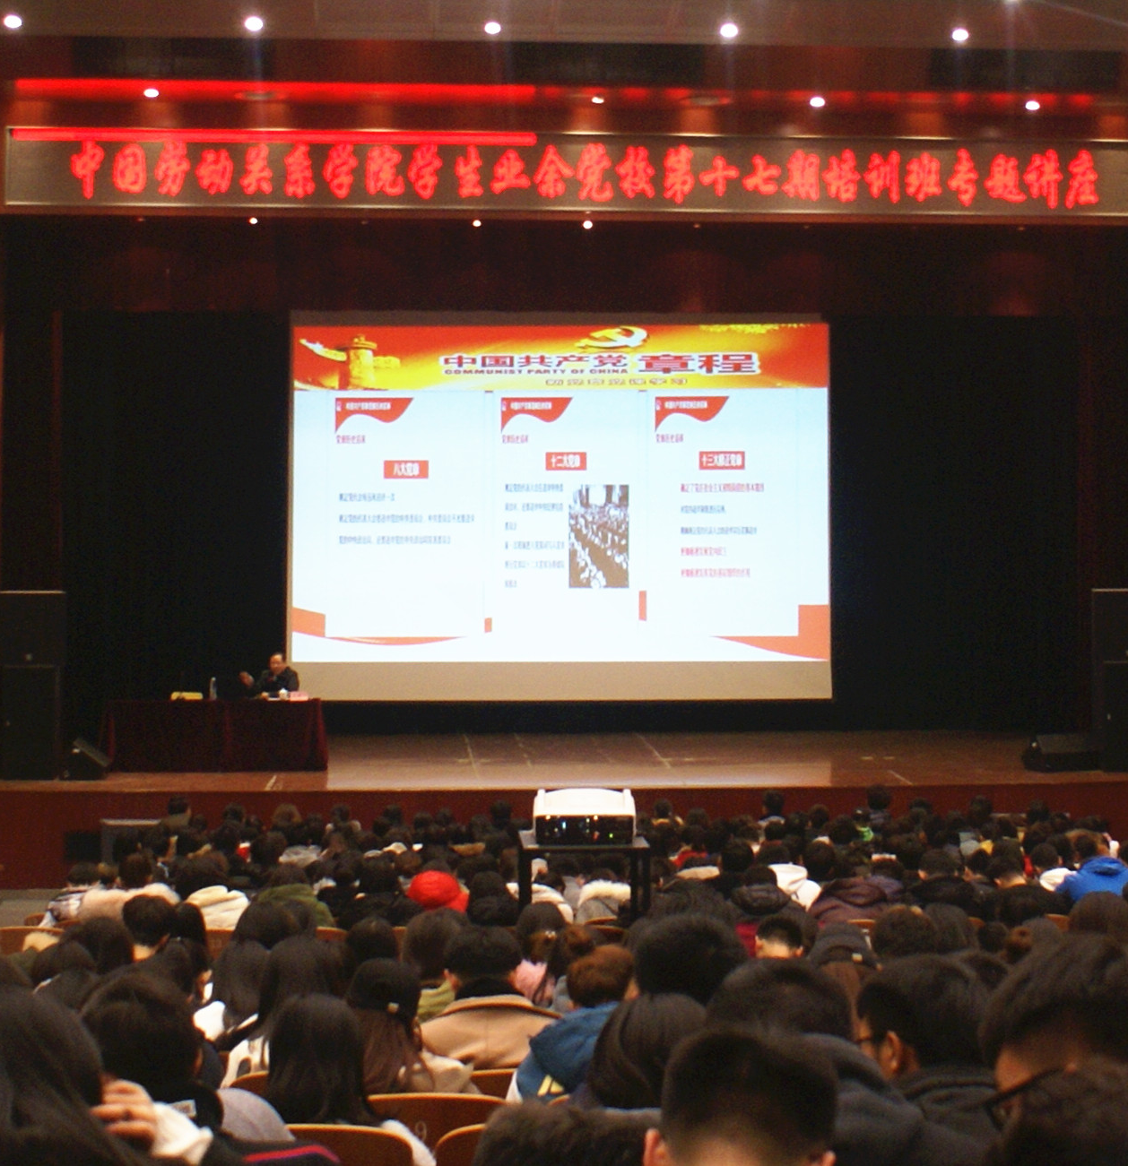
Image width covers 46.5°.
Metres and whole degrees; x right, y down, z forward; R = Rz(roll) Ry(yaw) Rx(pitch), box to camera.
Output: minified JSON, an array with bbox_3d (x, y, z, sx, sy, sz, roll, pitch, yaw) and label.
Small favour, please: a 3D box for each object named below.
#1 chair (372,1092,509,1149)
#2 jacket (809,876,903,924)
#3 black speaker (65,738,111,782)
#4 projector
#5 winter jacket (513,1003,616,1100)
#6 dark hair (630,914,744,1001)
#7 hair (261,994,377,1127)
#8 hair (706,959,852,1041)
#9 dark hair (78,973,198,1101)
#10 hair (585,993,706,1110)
[{"bbox_3d":[-0.360,1.790,3.580,0.500,0.920,0.580,0,-2,-2],"label":"chair"},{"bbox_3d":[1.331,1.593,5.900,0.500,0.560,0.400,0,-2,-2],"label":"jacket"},{"bbox_3d":[-4.820,1.784,13.350,0.450,0.410,0.520,0,-2,-9],"label":"black speaker"},{"bbox_3d":[0.102,1.129,6.300,0.475,0.170,0.430,0,5,-2],"label":"projector"},{"bbox_3d":[0.107,1.441,3.620,0.500,0.600,0.400,0,-2,3],"label":"winter jacket"},{"bbox_3d":[0.233,0.726,2.420,0.205,0.200,0.220,0,-2,-2],"label":"dark hair"},{"bbox_3d":[-0.502,0.999,2.700,0.220,0.310,0.240,0,-2,-2],"label":"hair"},{"bbox_3d":[0.315,0.646,1.920,0.210,0.190,0.220,0,-2,-2],"label":"hair"},{"bbox_3d":[-0.664,0.713,2.060,0.190,0.205,0.215,0,-2,-2],"label":"dark hair"},{"bbox_3d":[0.125,0.688,1.920,0.195,0.185,0.210,0,-2,-2],"label":"hair"}]

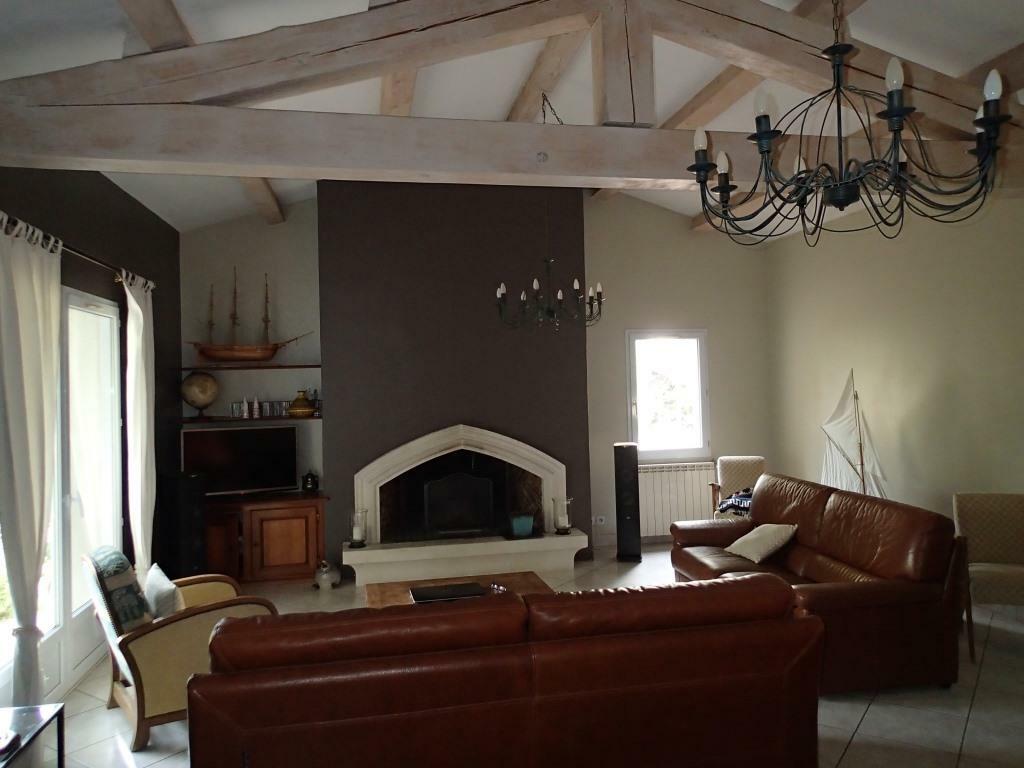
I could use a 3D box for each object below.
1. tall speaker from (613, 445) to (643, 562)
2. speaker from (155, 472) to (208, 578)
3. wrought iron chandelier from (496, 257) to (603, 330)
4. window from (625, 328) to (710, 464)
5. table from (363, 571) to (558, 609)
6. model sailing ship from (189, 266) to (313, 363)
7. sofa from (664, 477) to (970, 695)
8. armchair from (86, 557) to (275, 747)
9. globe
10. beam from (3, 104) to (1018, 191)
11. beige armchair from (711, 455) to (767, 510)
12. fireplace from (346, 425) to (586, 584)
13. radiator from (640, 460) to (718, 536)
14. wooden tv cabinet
[{"bbox_3d":[1.038,1.049,6.631,0.195,1.020,0.340,-1,0,3],"label":"tall speaker"},{"bbox_3d":[-2.233,1.113,5.051,0.300,1.010,0.205,-1,1,23],"label":"speaker"},{"bbox_3d":[0.256,-0.632,5.050,0.740,0.470,0.740,-1,1,-11],"label":"wrought iron chandelier"},{"bbox_3d":[1.533,0.109,7.207,0.855,1.270,0.100,-1,0,-10],"label":"window"},{"bbox_3d":[-0.291,1.386,4.169,1.020,0.400,0.720,-1,1,-11],"label":"table"},{"bbox_3d":[-2.246,-0.594,6.340,1.060,0.840,0.160,-1,0,-10],"label":"model sailing ship"},{"bbox_3d":[1.698,1.121,4.629,0.890,0.840,1.920,-1,1,-9],"label":"sofa"},{"bbox_3d":[-1.650,1.189,3.646,0.790,0.860,0.610,-2,1,-38],"label":"armchair"},{"bbox_3d":[-2.669,0.099,6.305,0.300,0.375,0.290,-1,1,-11],"label":"globe"},{"bbox_3d":[0.528,-1.085,3.582,5.600,0.235,0.215,-1,1,-11],"label":"beam"},{"bbox_3d":[2.029,1.119,6.551,0.590,0.850,0.700,-1,0,14],"label":"beige armchair"},{"bbox_3d":[-0.389,0.971,6.199,1.995,1.235,0.420,-1,0,-10],"label":"fireplace"},{"bbox_3d":[1.560,1.106,7.143,0.795,0.675,0.110,-1,0,-10],"label":"radiator"},{"bbox_3d":[-2.126,1.292,6.249,1.155,0.665,0.530,-1,0,-10],"label":"wooden tv cabinet"}]

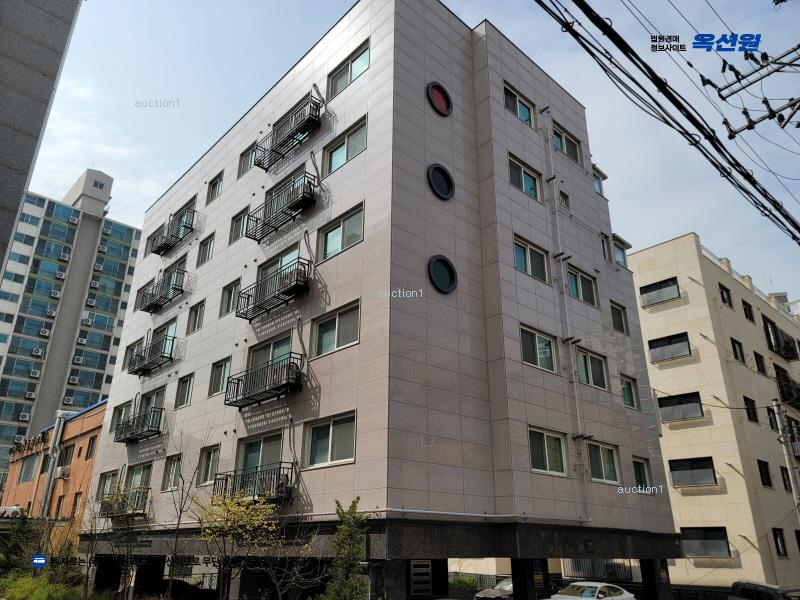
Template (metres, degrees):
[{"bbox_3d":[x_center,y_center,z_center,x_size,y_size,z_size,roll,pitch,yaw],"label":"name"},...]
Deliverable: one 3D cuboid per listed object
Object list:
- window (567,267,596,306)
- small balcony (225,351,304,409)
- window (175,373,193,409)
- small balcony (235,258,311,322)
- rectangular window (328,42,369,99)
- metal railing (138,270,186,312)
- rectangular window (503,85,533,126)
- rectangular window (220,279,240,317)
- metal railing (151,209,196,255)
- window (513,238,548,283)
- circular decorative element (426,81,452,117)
[{"bbox_3d":[6.031,-0.366,19.288,1.800,1.114,0.180,20,-29,-39],"label":"window"},{"bbox_3d":[-3.845,2.307,16.245,0.462,0.893,3.403,20,-28,-39],"label":"small balcony"},{"bbox_3d":[-7.766,3.329,21.029,0.150,1.187,1.350,20,-29,-39],"label":"window"},{"bbox_3d":[-3.877,-0.261,17.490,0.461,0.906,3.407,20,-29,-39],"label":"small balcony"},{"bbox_3d":[-1.544,-7.037,17.926,0.150,1.166,2.089,20,-28,-39],"label":"rectangular window"},{"bbox_3d":[-10.256,-0.351,25.046,0.493,0.881,3.466,20,-29,-39],"label":"metal railing"},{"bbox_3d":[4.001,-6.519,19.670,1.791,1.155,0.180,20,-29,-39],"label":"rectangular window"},{"bbox_3d":[-5.869,-0.063,20.239,0.150,1.187,1.353,20,-29,-39],"label":"rectangular window"},{"bbox_3d":[-10.019,-2.959,25.550,0.462,0.894,3.507,20,-28,-39],"label":"metal railing"},{"bbox_3d":[3.899,-1.146,17.208,1.758,1.113,0.150,20,-28,-39],"label":"window"},{"bbox_3d":[1.210,-6.029,17.367,1.103,1.103,0.150,20,-30,-39],"label":"circular decorative element"}]

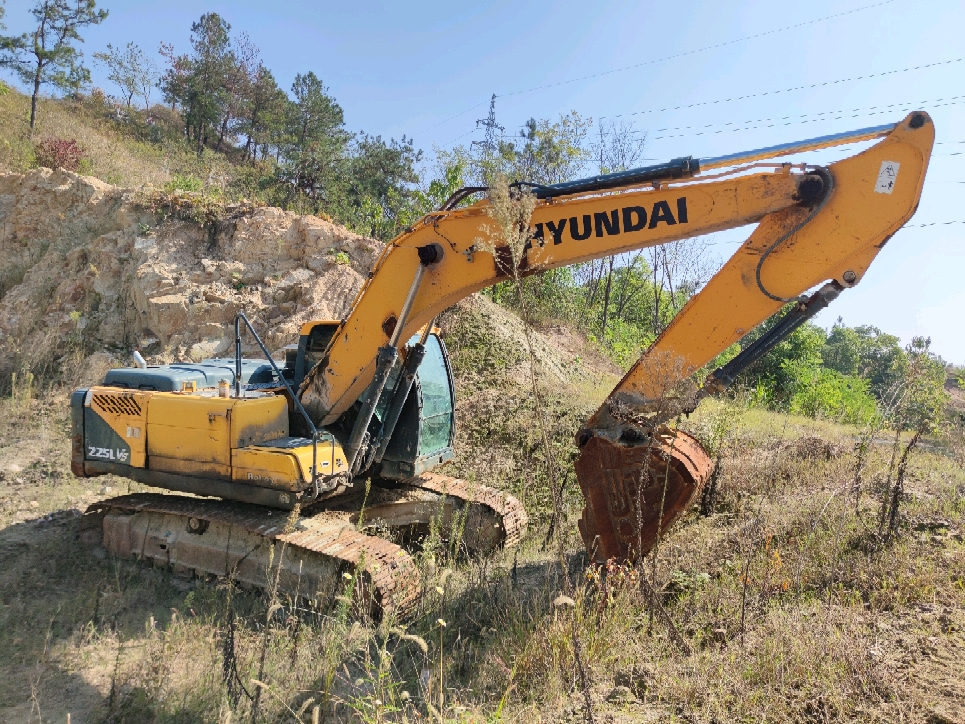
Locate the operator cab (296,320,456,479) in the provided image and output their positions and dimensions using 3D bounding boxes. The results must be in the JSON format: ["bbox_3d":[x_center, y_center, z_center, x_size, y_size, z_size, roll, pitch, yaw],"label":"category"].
[{"bbox_3d":[-1.358,0.399,8.720,1.820,1.810,1.000,3,4,25],"label":"operator cab"}]

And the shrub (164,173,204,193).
[{"bbox_3d":[-9.353,-5.634,21.000,1.200,0.700,1.100,2,4,-24],"label":"shrub"}]

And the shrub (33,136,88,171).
[{"bbox_3d":[-14.540,-7.167,23.000,1.750,1.200,1.600,1,4,-32],"label":"shrub"}]

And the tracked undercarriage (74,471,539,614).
[{"bbox_3d":[-2.103,1.992,8.202,4.440,0.930,2.990,3,4,29],"label":"tracked undercarriage"}]

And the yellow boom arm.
[{"bbox_3d":[0.736,-0.135,6.763,6.220,4.040,1.140,3,4,25],"label":"yellow boom arm"}]

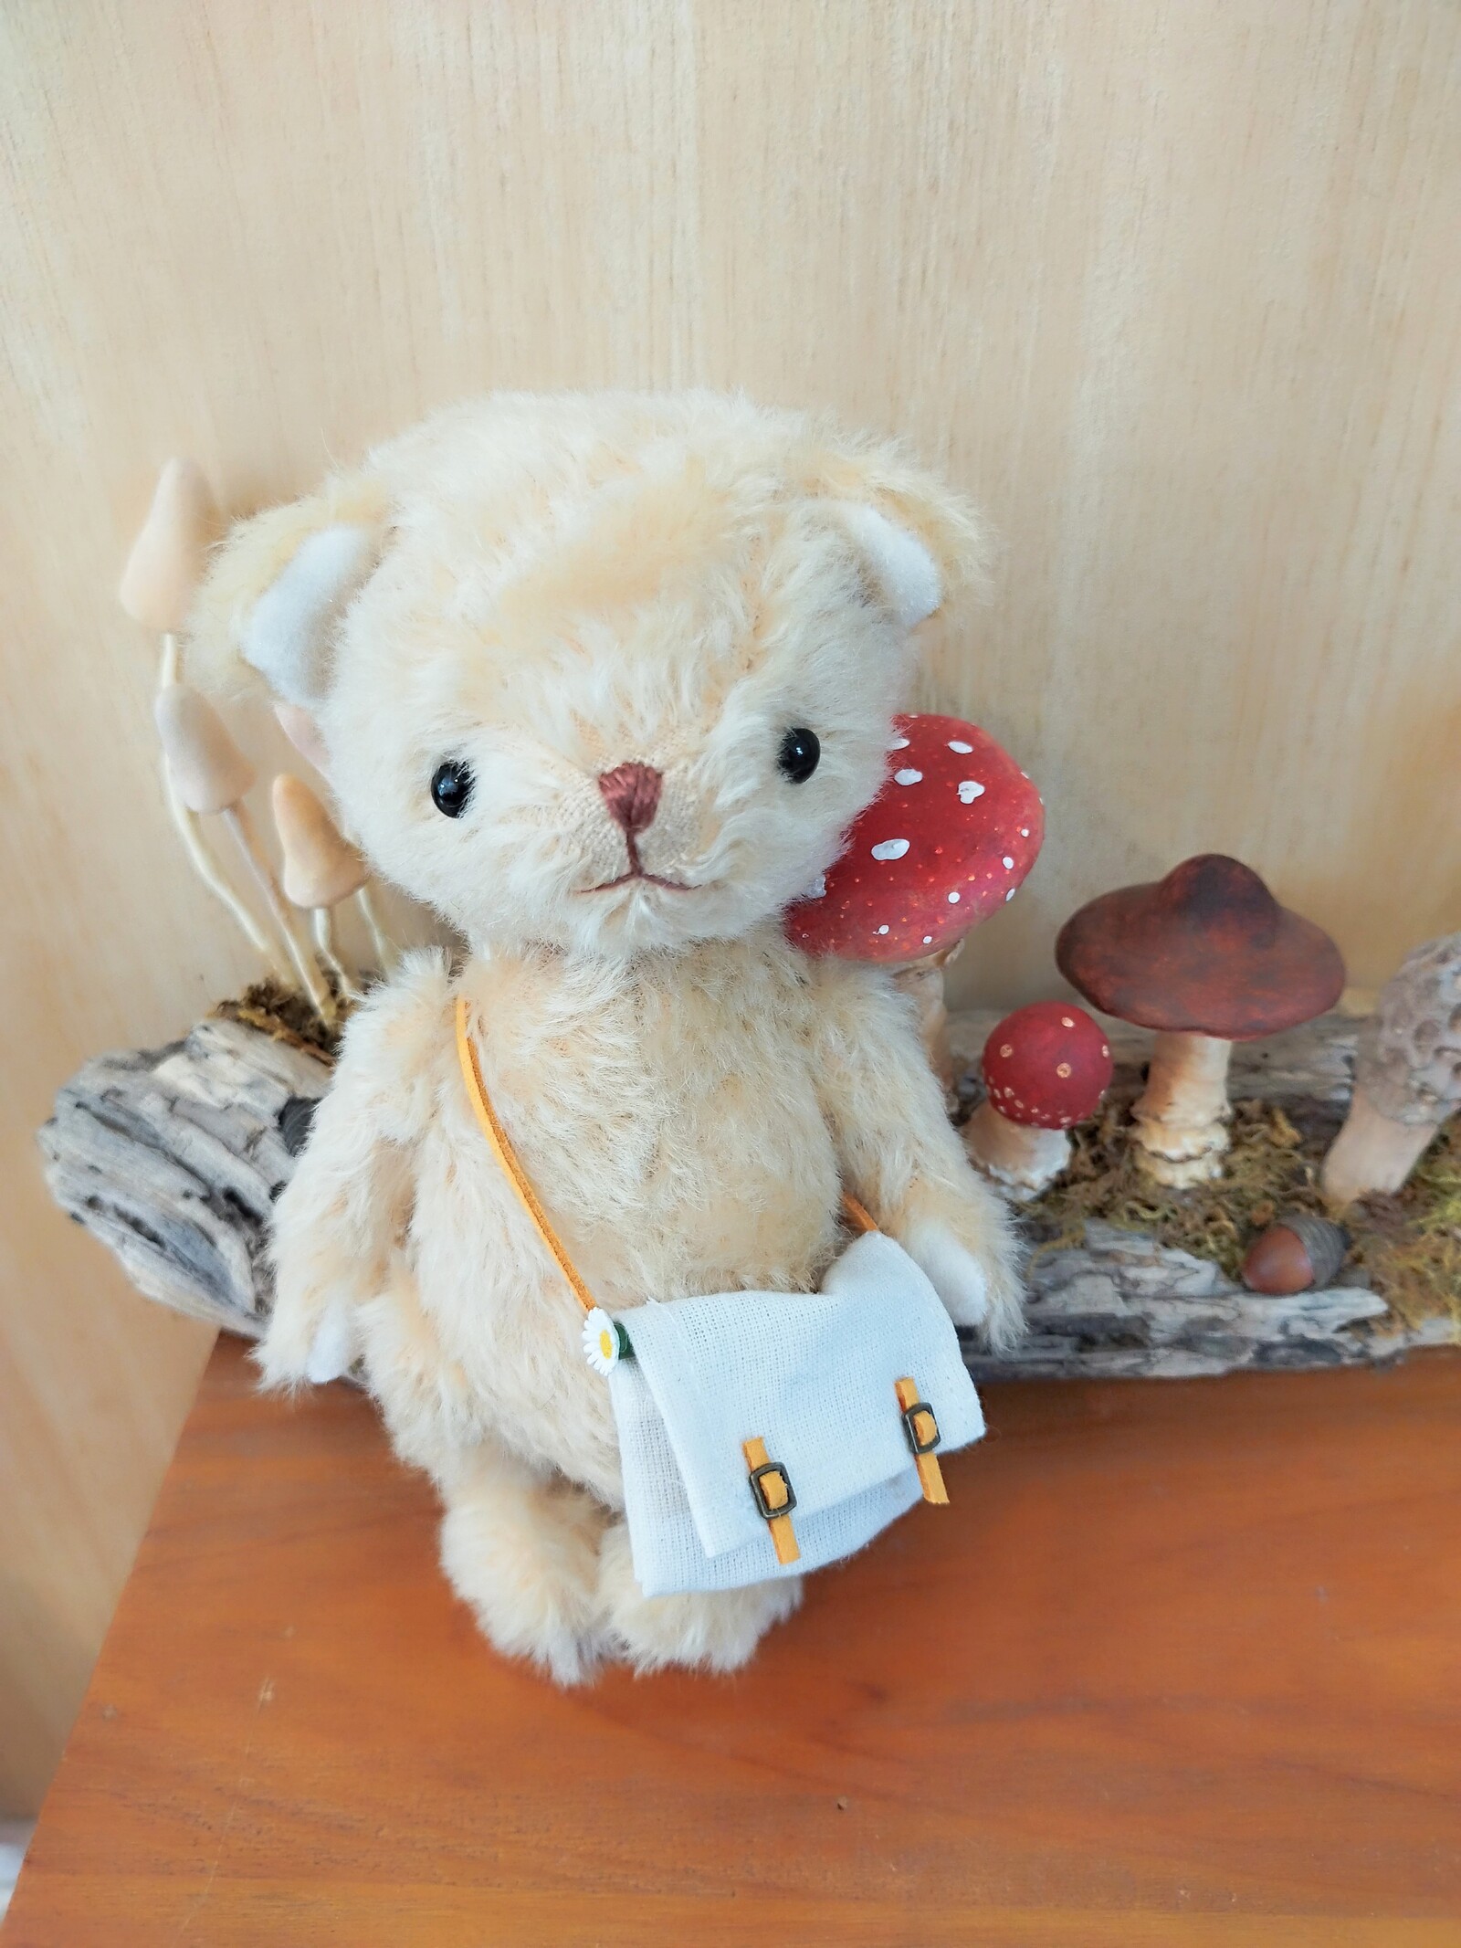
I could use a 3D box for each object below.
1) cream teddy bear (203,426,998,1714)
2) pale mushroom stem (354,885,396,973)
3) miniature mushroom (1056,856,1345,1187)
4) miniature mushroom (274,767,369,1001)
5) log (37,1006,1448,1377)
[{"bbox_3d":[-0.016,0.016,0.252,0.129,0.217,0.082,0,31,-5],"label":"cream teddy bear"},{"bbox_3d":[-0.079,-0.011,0.342,0.005,0.029,0.005,-11,34,7],"label":"pale mushroom stem"},{"bbox_3d":[0.103,0.010,0.332,0.059,0.078,0.059,-4,35,2],"label":"miniature mushroom"},{"bbox_3d":[-0.090,-0.019,0.336,0.020,0.060,0.020,-5,35,3],"label":"miniature mushroom"},{"bbox_3d":[0.009,0.043,0.351,0.342,0.057,0.080,-1,35,0],"label":"log"}]

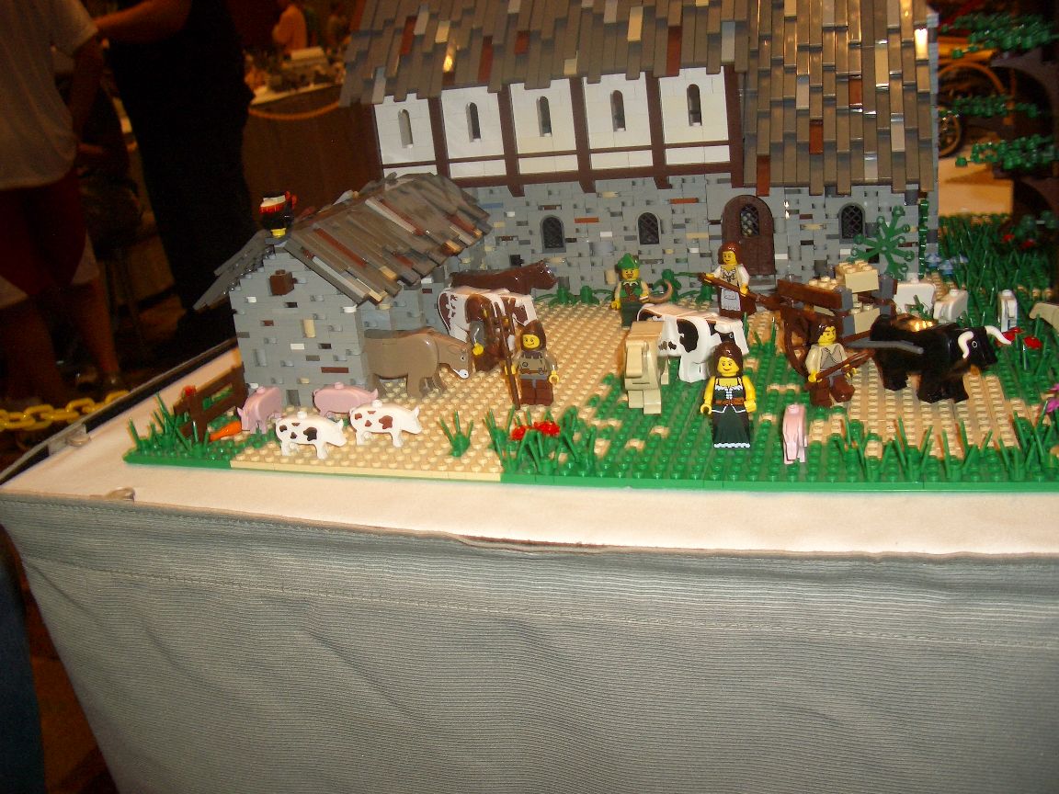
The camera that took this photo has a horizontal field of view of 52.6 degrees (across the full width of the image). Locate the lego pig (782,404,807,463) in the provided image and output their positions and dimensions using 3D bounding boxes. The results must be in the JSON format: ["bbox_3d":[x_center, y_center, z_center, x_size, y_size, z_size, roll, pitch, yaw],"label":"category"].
[{"bbox_3d":[0.111,0.015,0.446,0.010,0.021,0.033,0,21,18],"label":"lego pig"}]

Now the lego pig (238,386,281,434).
[{"bbox_3d":[-0.135,0.006,0.538,0.010,0.021,0.033,-3,20,11],"label":"lego pig"}]

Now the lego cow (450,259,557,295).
[{"bbox_3d":[-0.016,-0.066,0.677,0.070,0.040,0.018,-1,21,14],"label":"lego cow"}]

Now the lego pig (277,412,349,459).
[{"bbox_3d":[-0.101,0.017,0.498,0.036,0.021,0.011,1,21,18],"label":"lego pig"}]

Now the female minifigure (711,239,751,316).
[{"bbox_3d":[0.123,-0.070,0.643,0.024,0.044,0.018,13,28,43],"label":"female minifigure"}]

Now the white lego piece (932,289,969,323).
[{"bbox_3d":[0.229,-0.047,0.578,0.024,0.021,0.009,-23,26,-38],"label":"white lego piece"}]

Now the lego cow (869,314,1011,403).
[{"bbox_3d":[0.186,-0.018,0.497,0.032,0.037,0.070,-17,22,-26],"label":"lego cow"}]

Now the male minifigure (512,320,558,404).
[{"bbox_3d":[0.003,-0.017,0.531,0.025,0.043,0.015,3,22,22],"label":"male minifigure"}]

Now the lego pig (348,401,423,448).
[{"bbox_3d":[-0.068,0.012,0.504,0.036,0.021,0.011,1,21,18],"label":"lego pig"}]

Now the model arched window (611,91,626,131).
[{"bbox_3d":[0.055,-0.176,0.657,0.008,0.026,0.007,0,21,18],"label":"model arched window"}]

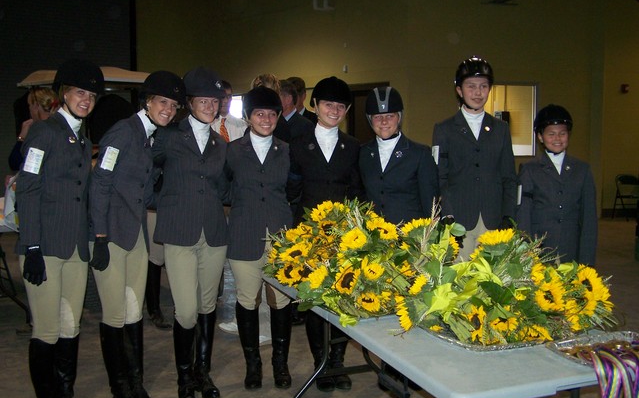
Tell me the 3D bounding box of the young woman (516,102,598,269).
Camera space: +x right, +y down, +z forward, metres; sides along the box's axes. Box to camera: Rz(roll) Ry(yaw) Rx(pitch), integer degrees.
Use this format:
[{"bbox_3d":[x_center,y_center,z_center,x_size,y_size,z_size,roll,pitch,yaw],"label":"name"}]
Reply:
[{"bbox_3d":[1.351,0.258,4.000,0.470,1.572,0.320,1,4,10],"label":"young woman"}]

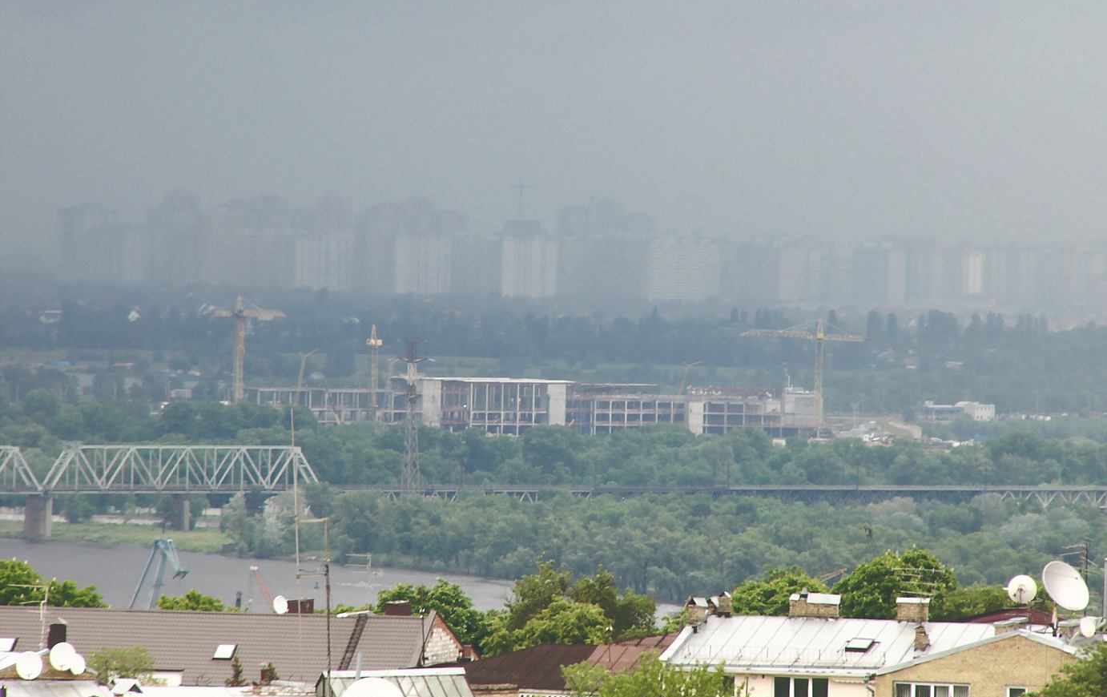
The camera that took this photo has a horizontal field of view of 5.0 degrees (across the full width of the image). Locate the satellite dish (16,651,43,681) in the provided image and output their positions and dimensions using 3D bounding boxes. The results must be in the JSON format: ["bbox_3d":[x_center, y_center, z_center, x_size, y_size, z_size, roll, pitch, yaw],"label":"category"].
[{"bbox_3d":[-20.979,12.703,507.000,1.030,1.100,0.420,1,-5,2],"label":"satellite dish"}]

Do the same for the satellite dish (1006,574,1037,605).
[{"bbox_3d":[23.345,12.000,630.000,1.440,1.440,0.500,1,7,0],"label":"satellite dish"}]

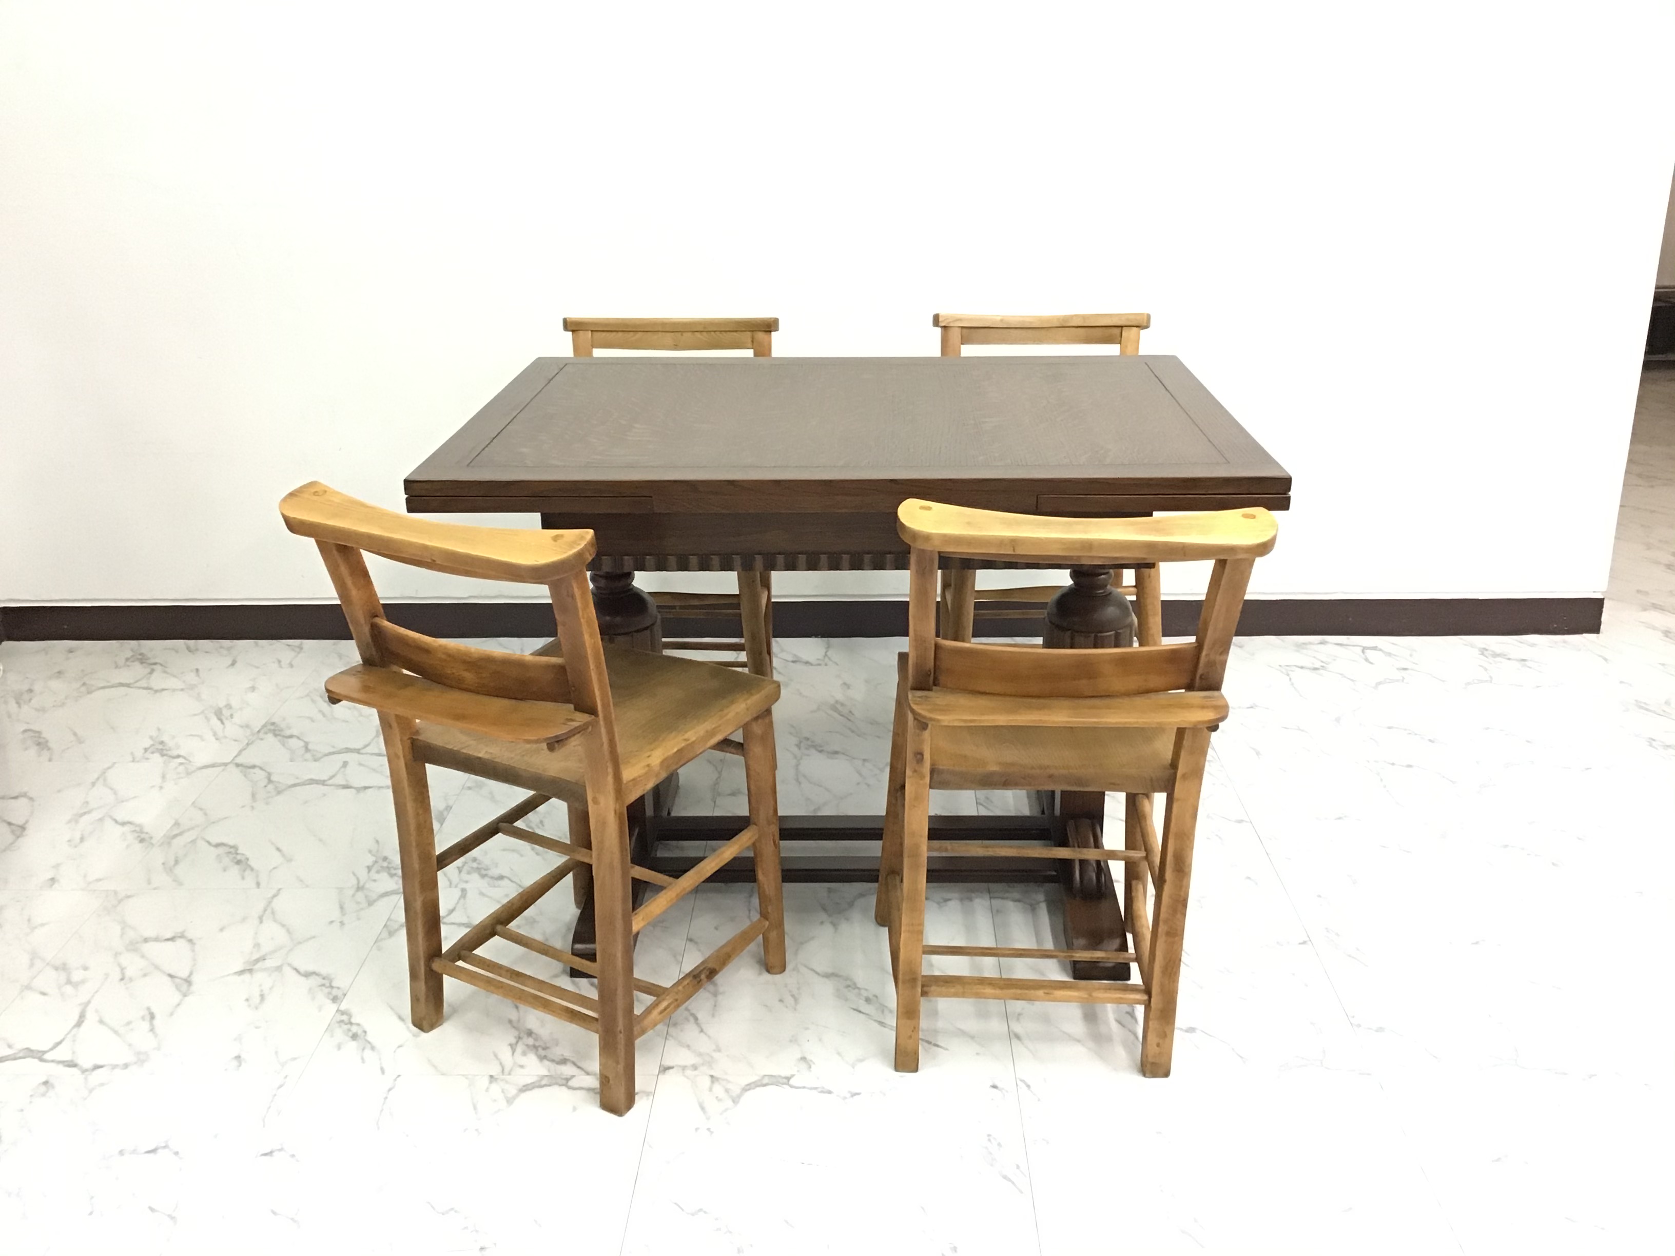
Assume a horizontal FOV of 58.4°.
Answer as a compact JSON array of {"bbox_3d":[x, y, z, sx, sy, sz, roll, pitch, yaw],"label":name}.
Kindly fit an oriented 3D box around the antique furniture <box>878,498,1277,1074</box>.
[{"bbox_3d":[0.270,0.165,1.921,0.432,0.771,0.494,0,21,2],"label":"antique furniture"}]

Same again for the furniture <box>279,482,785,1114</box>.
[{"bbox_3d":[-0.356,0.170,1.927,0.426,0.771,0.494,11,24,28],"label":"furniture"}]

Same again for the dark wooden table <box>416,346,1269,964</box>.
[{"bbox_3d":[0.022,0.036,2.289,1.066,0.753,0.756,0,21,2],"label":"dark wooden table"}]

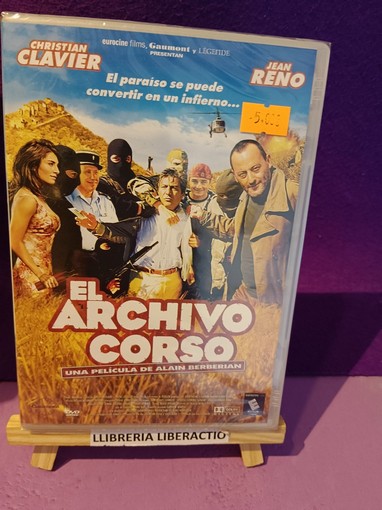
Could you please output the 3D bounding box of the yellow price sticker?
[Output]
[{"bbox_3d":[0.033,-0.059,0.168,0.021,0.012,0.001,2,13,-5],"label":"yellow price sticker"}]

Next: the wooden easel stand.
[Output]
[{"bbox_3d":[-0.018,0.009,0.213,0.148,0.206,0.115,2,30,-5],"label":"wooden easel stand"}]

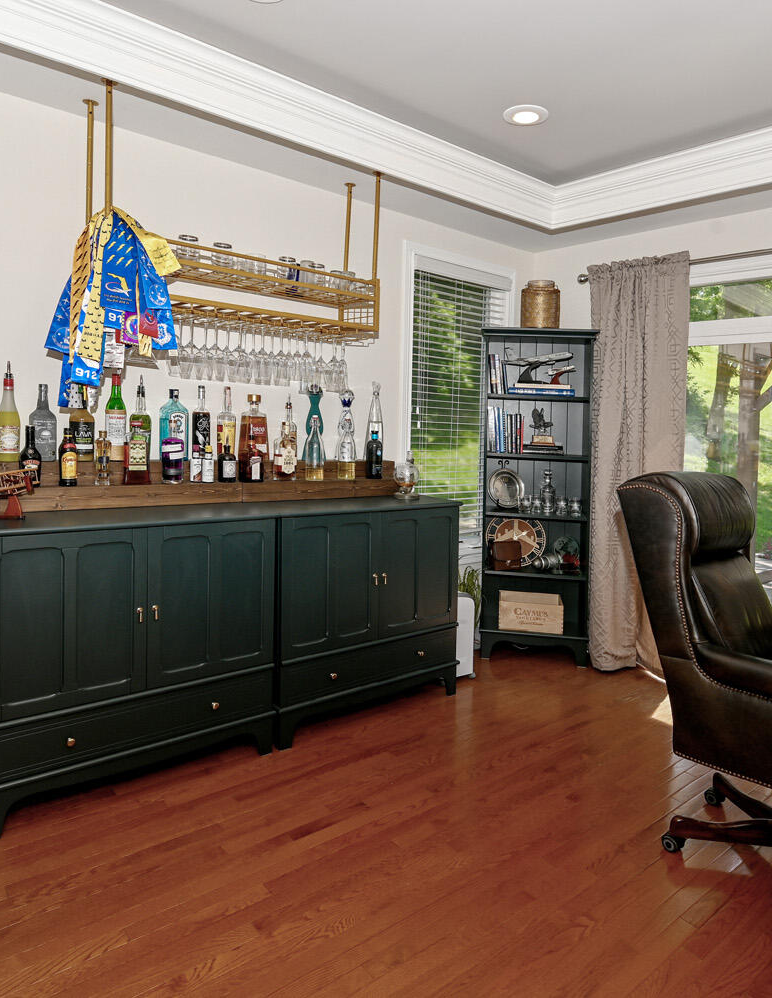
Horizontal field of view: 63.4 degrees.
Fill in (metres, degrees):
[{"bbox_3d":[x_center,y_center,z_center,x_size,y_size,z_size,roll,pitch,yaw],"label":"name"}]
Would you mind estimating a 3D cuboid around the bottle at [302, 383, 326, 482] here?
[{"bbox_3d":[-0.336,-0.311,2.884,0.098,0.444,0.098,2,5,0],"label":"bottle"}]

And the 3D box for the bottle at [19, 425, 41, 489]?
[{"bbox_3d":[-1.250,-0.149,2.192,0.074,0.220,0.074,-3,7,-38],"label":"bottle"}]

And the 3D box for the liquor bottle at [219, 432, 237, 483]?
[{"bbox_3d":[-0.657,-0.172,2.592,0.075,0.213,0.075,0,5,-27],"label":"liquor bottle"}]

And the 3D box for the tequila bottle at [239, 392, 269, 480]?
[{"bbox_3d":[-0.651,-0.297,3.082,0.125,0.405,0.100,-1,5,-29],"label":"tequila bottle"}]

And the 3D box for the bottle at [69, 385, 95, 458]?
[{"bbox_3d":[-1.151,-0.280,2.368,0.091,0.285,0.091,-3,7,-38],"label":"bottle"}]

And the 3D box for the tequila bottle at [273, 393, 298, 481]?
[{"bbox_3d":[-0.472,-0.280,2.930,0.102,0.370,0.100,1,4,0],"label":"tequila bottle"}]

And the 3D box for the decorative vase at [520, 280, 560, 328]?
[{"bbox_3d":[0.916,-1.145,3.712,0.237,0.320,0.237,2,5,9],"label":"decorative vase"}]

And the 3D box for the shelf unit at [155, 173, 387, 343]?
[{"bbox_3d":[-0.615,-1.208,2.831,1.258,0.832,0.261,-2,5,-36],"label":"shelf unit"}]

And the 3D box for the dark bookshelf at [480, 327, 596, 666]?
[{"bbox_3d":[0.956,-0.015,4.013,0.755,2.080,0.360,2,4,7],"label":"dark bookshelf"}]

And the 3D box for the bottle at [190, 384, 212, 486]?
[{"bbox_3d":[-0.753,-0.264,2.540,0.078,0.391,0.076,-1,5,-31],"label":"bottle"}]

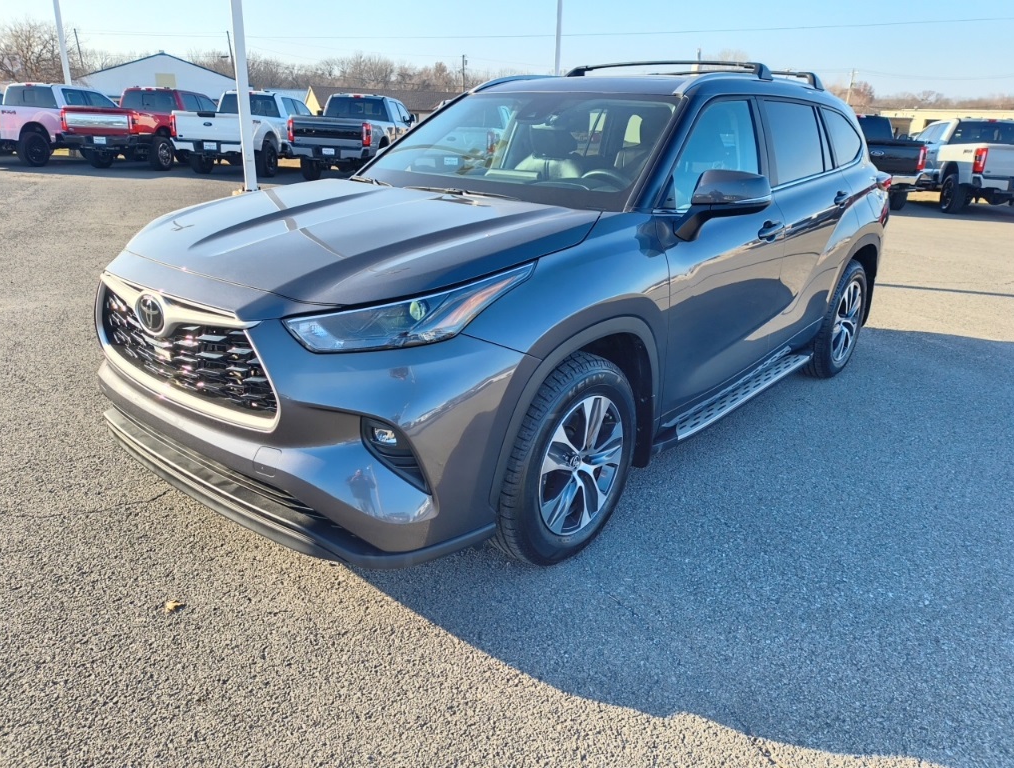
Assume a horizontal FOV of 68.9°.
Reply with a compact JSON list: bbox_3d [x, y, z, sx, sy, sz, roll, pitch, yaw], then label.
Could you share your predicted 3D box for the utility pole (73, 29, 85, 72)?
[{"bbox_3d":[-47.049,-33.749,81.887,0.300,10.000,0.300,2,19,0],"label":"utility pole"}]

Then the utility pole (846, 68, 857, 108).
[{"bbox_3d":[44.753,-36.164,97.312,1.300,9.600,0.400,10,21,21],"label":"utility pole"}]

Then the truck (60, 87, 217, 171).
[{"bbox_3d":[-9.744,-7.317,21.202,2.100,2.040,6.300,4,19,5],"label":"truck"}]

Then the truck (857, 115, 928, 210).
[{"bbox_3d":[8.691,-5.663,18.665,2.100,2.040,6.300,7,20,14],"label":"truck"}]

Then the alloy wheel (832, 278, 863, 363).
[{"bbox_3d":[2.043,-0.403,4.615,0.170,0.490,0.490,17,24,37],"label":"alloy wheel"}]

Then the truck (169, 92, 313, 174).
[{"bbox_3d":[-6.784,-6.983,20.568,2.150,2.060,6.300,4,19,6],"label":"truck"}]

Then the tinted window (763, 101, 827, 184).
[{"bbox_3d":[1.443,-1.186,3.638,0.060,0.400,0.770,-9,7,43],"label":"tinted window"}]

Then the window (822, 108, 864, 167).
[{"bbox_3d":[1.945,-1.399,4.211,0.060,0.340,0.640,-10,8,40],"label":"window"}]

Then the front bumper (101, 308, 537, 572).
[{"bbox_3d":[-0.856,0.009,2.495,1.880,0.700,0.630,17,24,37],"label":"front bumper"}]

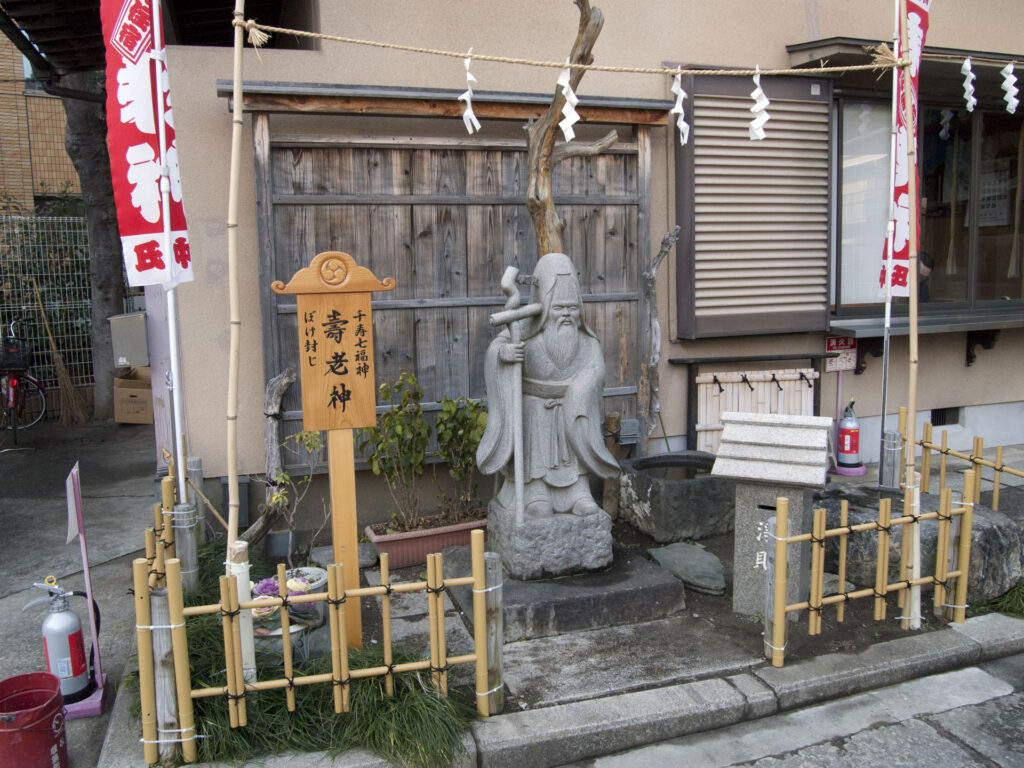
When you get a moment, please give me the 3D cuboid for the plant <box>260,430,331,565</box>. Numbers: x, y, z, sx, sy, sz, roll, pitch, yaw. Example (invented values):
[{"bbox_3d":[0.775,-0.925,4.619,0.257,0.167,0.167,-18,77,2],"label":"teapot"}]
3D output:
[{"bbox_3d":[-1.165,0.670,4.504,0.340,0.838,0.290,-1,6,0],"label":"plant"}]

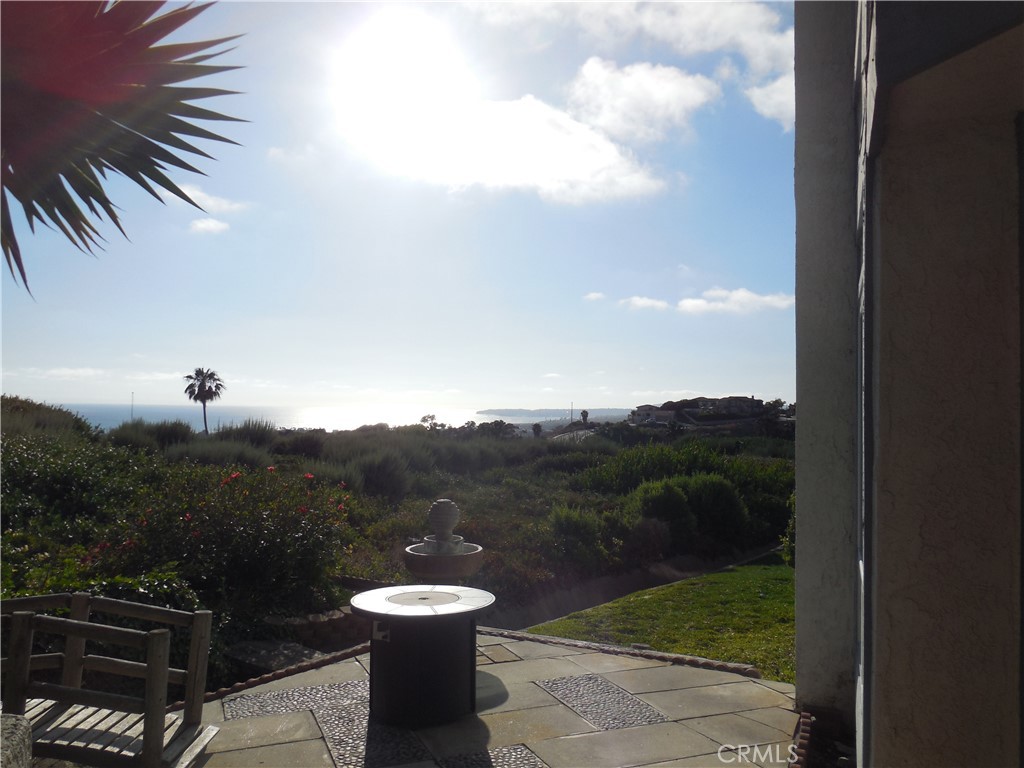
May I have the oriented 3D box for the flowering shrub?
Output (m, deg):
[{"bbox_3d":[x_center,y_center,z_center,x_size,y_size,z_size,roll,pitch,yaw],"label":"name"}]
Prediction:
[{"bbox_3d":[-2.560,1.430,6.800,2.250,1.400,1.900,1,-2,0],"label":"flowering shrub"}]

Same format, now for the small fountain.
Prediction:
[{"bbox_3d":[-0.616,1.600,6.700,0.715,1.130,0.715,1,-2,0],"label":"small fountain"}]

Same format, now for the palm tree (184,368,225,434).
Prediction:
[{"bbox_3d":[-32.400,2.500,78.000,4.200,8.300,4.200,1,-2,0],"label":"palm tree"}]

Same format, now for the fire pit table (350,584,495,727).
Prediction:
[{"bbox_3d":[-0.570,1.715,4.735,0.914,0.670,0.914,1,-3,0],"label":"fire pit table"}]

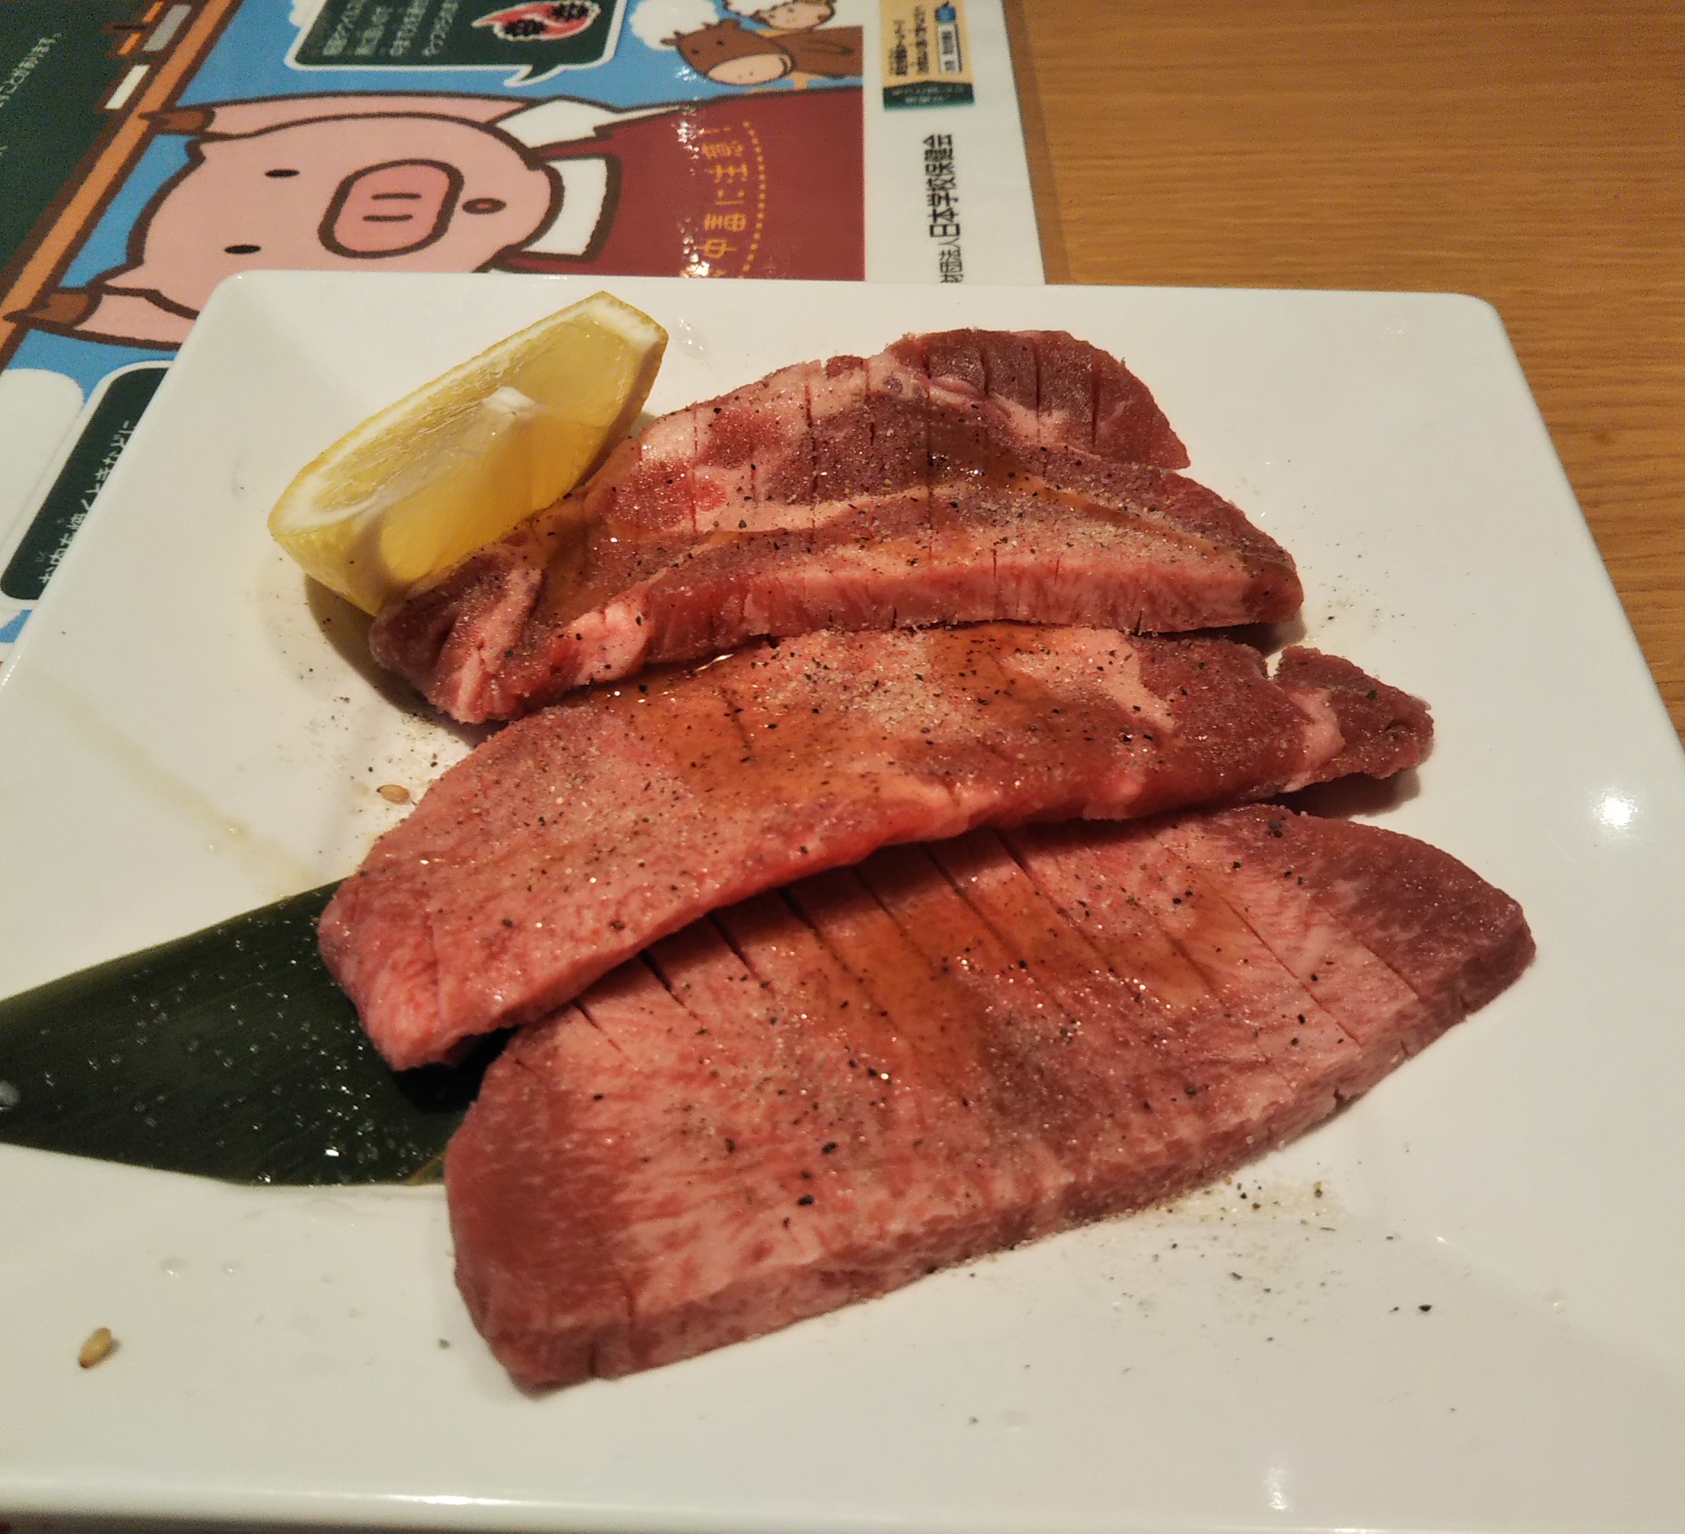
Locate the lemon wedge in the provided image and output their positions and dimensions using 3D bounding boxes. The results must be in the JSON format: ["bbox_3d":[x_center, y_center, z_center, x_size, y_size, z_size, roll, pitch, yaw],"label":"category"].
[{"bbox_3d":[-0.043,-0.043,0.232,0.024,0.025,0.066,24,49,23],"label":"lemon wedge"}]

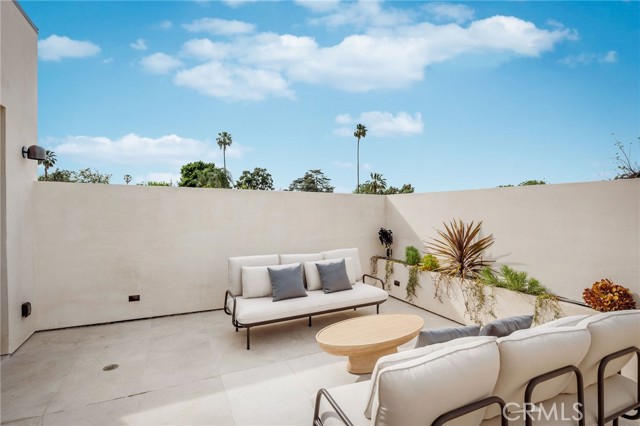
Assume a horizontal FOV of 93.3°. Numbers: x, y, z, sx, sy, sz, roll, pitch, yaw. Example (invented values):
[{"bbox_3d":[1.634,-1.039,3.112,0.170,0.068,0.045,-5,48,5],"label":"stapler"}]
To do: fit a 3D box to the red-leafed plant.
[{"bbox_3d":[2.589,0.750,2.712,0.310,0.300,0.370,0,1,-26],"label":"red-leafed plant"}]

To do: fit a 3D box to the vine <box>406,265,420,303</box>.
[{"bbox_3d":[1.484,1.119,4.796,0.120,0.580,0.220,0,1,-26],"label":"vine"}]

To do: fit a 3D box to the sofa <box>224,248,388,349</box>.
[{"bbox_3d":[-0.138,1.013,3.917,2.070,0.892,0.810,0,1,-28],"label":"sofa"}]

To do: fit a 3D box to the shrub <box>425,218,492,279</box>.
[{"bbox_3d":[1.859,0.473,4.027,0.650,0.760,0.800,0,1,-26],"label":"shrub"}]

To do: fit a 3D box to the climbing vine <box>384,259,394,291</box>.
[{"bbox_3d":[1.224,1.083,5.320,0.120,0.580,0.220,0,1,-26],"label":"climbing vine"}]

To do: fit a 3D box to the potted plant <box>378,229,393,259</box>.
[{"bbox_3d":[1.227,0.571,5.659,0.220,0.520,0.230,0,1,-26],"label":"potted plant"}]

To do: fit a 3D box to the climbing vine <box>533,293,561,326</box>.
[{"bbox_3d":[2.326,1.001,3.103,0.140,0.380,0.260,0,1,-26],"label":"climbing vine"}]

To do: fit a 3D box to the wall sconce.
[{"bbox_3d":[-3.179,-0.673,3.377,0.180,0.160,0.150,0,1,-26],"label":"wall sconce"}]

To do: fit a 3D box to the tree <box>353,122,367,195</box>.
[{"bbox_3d":[7.807,-5.521,60.111,2.700,24.116,2.700,1,1,0],"label":"tree"}]

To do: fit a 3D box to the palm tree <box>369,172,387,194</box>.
[{"bbox_3d":[9.275,-0.029,50.061,2.800,13.350,2.800,1,1,0],"label":"palm tree"}]

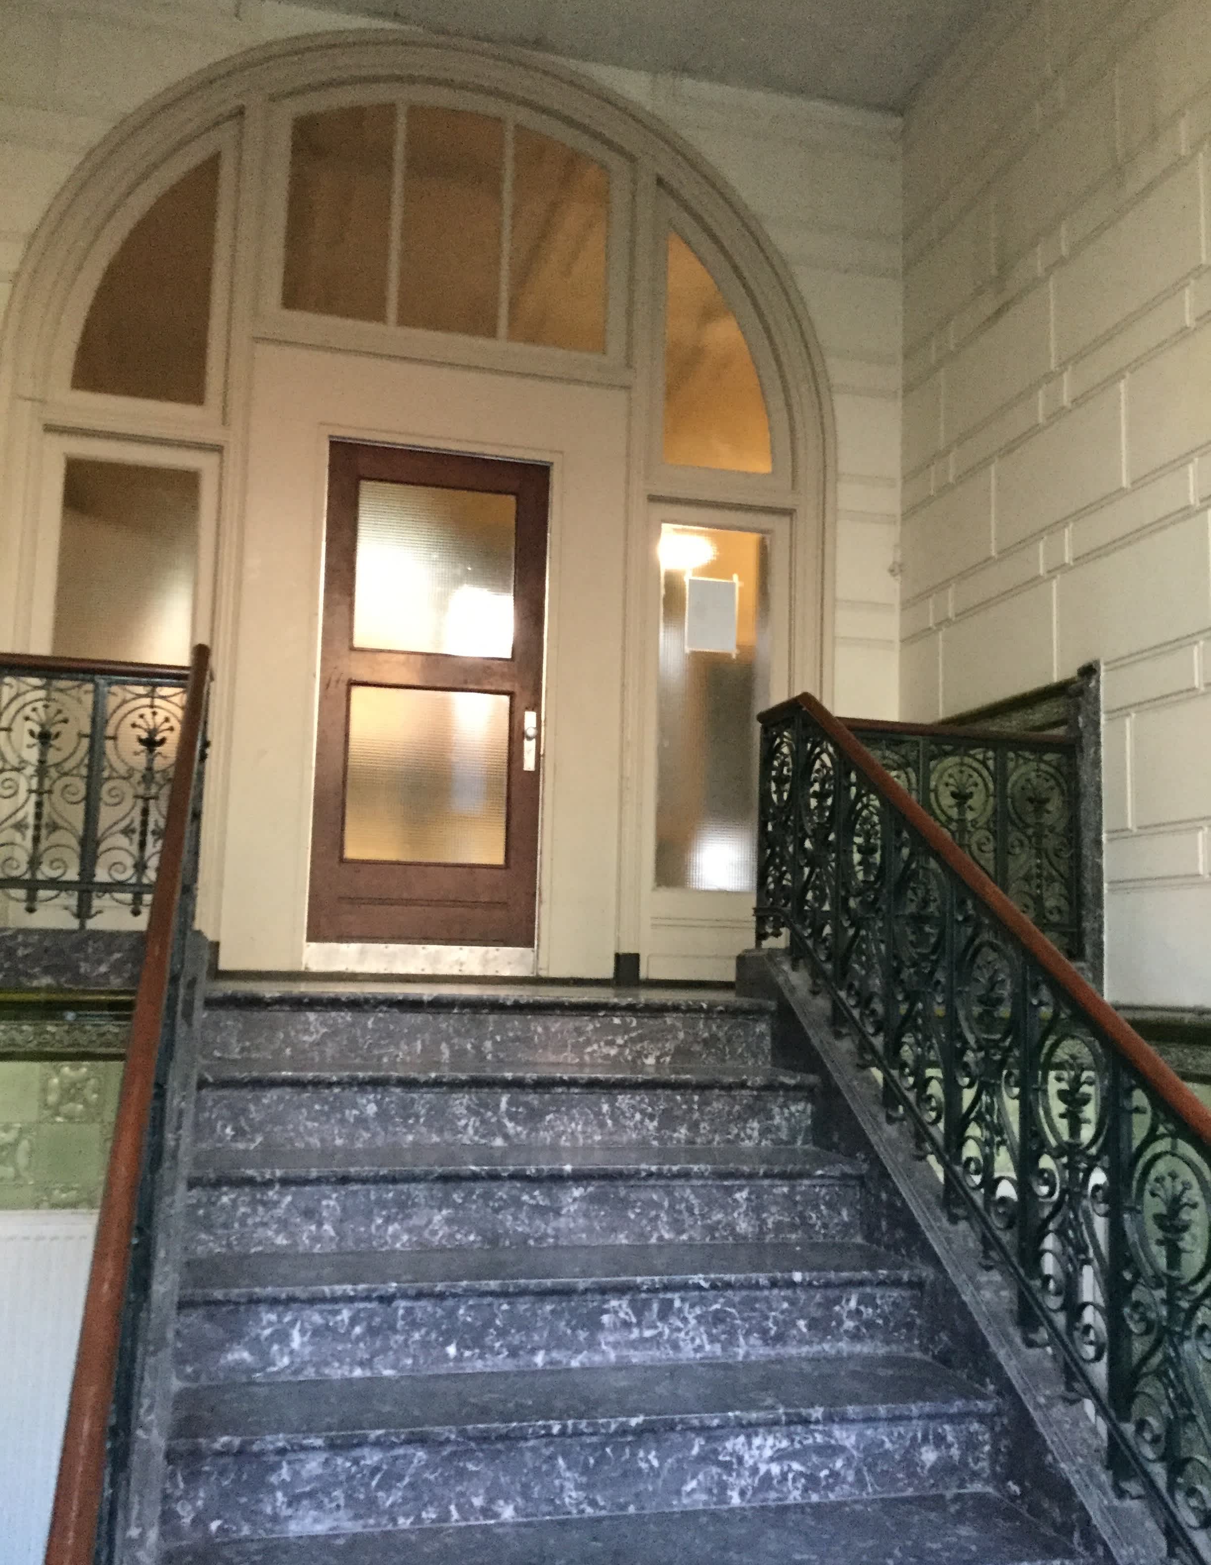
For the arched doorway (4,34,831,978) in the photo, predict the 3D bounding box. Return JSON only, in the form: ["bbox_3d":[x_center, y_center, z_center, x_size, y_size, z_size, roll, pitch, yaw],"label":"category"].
[{"bbox_3d":[-0.625,-1.146,5.713,3.320,3.800,0.220,3,-6,-15],"label":"arched doorway"}]

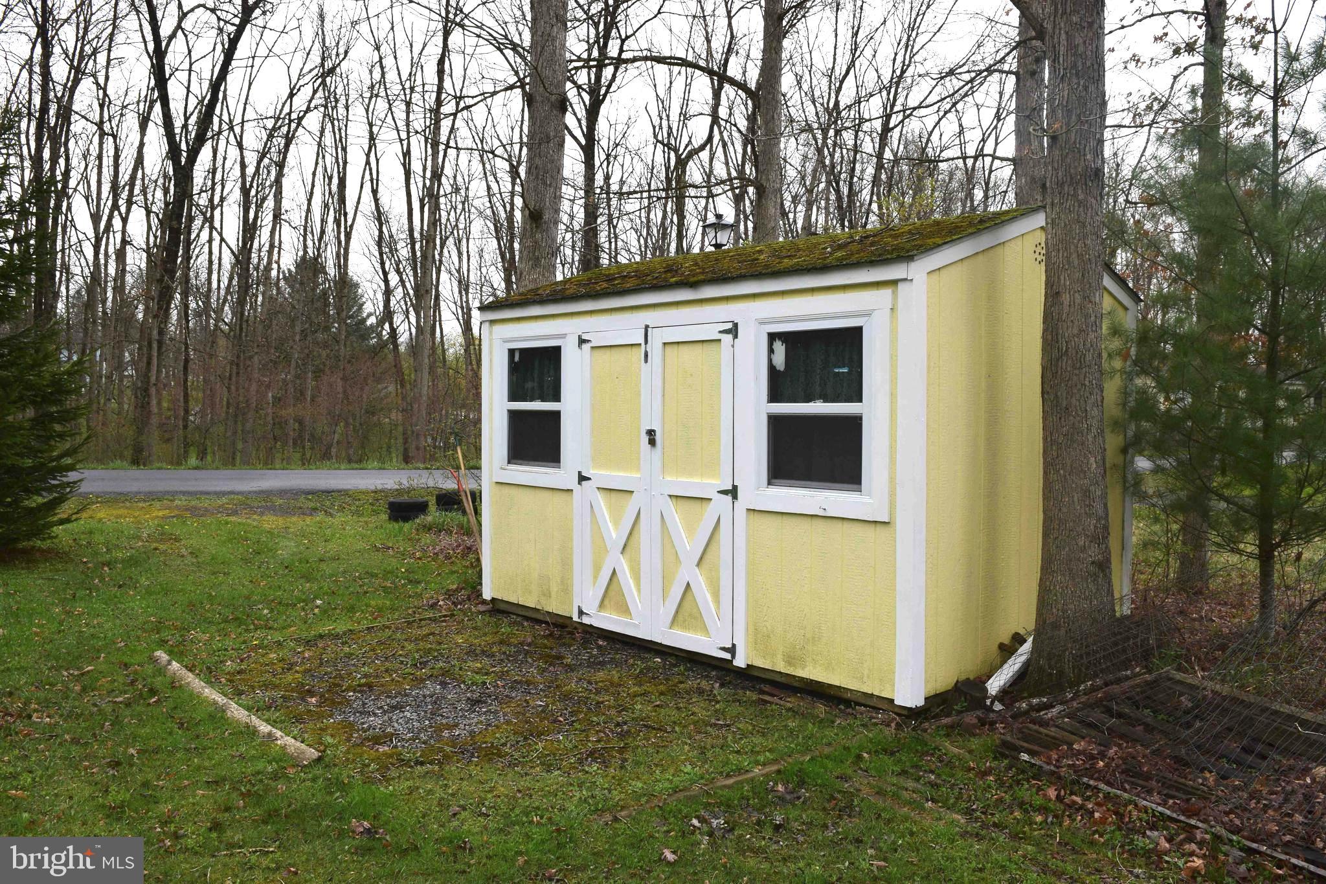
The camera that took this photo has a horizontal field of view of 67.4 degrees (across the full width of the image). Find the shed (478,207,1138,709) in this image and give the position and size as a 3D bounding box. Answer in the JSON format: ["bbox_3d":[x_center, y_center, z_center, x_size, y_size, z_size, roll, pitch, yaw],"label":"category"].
[{"bbox_3d":[0.854,-0.071,6.909,2.640,2.599,3.732,-2,3,-43],"label":"shed"}]

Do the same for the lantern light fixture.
[{"bbox_3d":[0.783,-2.947,14.000,0.345,0.560,0.345,-2,3,-33],"label":"lantern light fixture"}]

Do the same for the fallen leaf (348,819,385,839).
[{"bbox_3d":[-1.061,1.388,3.560,0.125,0.030,0.090,0,2,0],"label":"fallen leaf"}]

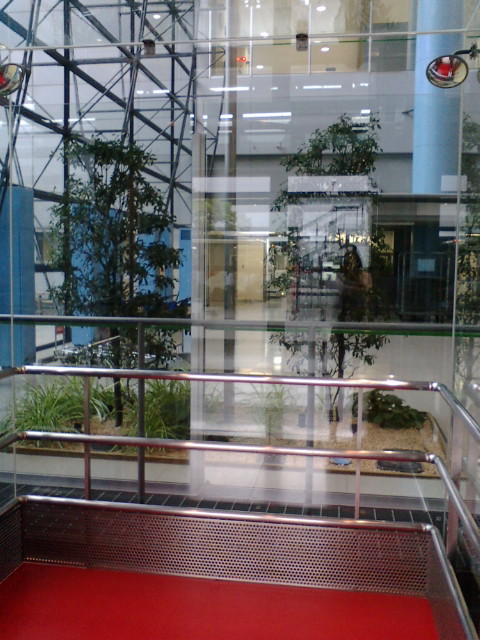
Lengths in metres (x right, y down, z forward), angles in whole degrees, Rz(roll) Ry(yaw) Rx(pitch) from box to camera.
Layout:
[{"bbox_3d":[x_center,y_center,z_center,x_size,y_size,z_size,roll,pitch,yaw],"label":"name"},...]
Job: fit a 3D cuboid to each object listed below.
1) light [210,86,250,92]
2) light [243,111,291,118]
[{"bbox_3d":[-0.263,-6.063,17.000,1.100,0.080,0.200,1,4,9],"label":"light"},{"bbox_3d":[0.634,-4.822,15.200,1.150,0.080,0.200,1,4,9],"label":"light"}]

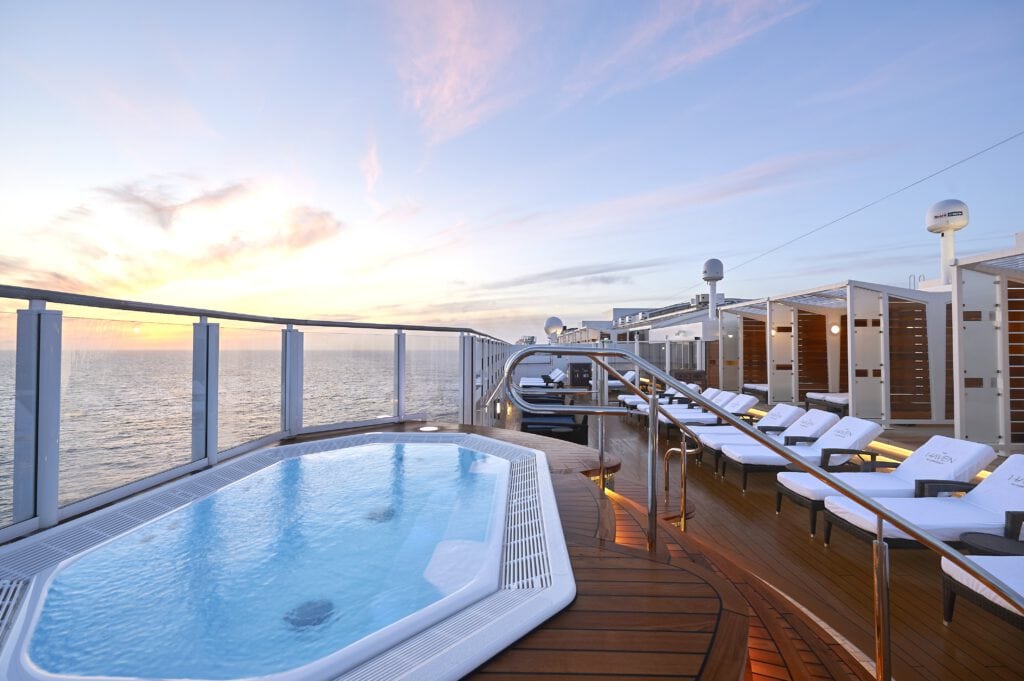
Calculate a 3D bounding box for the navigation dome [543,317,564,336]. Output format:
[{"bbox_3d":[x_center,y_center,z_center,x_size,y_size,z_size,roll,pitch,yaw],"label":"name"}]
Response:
[{"bbox_3d":[4.011,-1.332,38.000,1.800,1.850,1.800,0,-1,2],"label":"navigation dome"}]

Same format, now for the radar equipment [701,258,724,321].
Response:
[{"bbox_3d":[11.377,-2.921,22.500,1.060,3.420,1.060,0,-1,2],"label":"radar equipment"}]

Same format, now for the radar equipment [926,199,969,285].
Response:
[{"bbox_3d":[16.417,-3.713,15.000,1.080,3.220,1.080,0,-1,2],"label":"radar equipment"}]

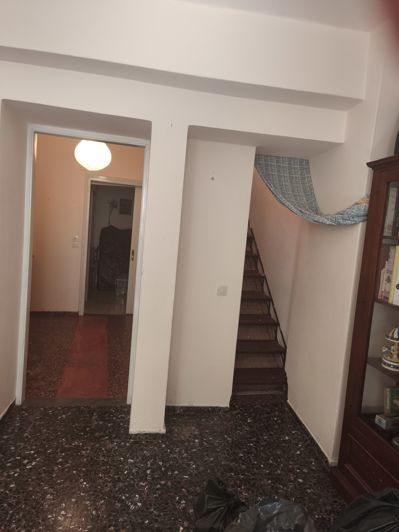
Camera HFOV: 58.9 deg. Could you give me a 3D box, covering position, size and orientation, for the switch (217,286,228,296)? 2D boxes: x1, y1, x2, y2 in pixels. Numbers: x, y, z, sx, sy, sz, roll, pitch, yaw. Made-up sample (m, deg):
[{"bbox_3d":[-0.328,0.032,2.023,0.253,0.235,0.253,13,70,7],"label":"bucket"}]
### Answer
[{"bbox_3d":[0.186,0.204,2.840,0.083,0.081,0.015,4,4,-8],"label":"switch"}]

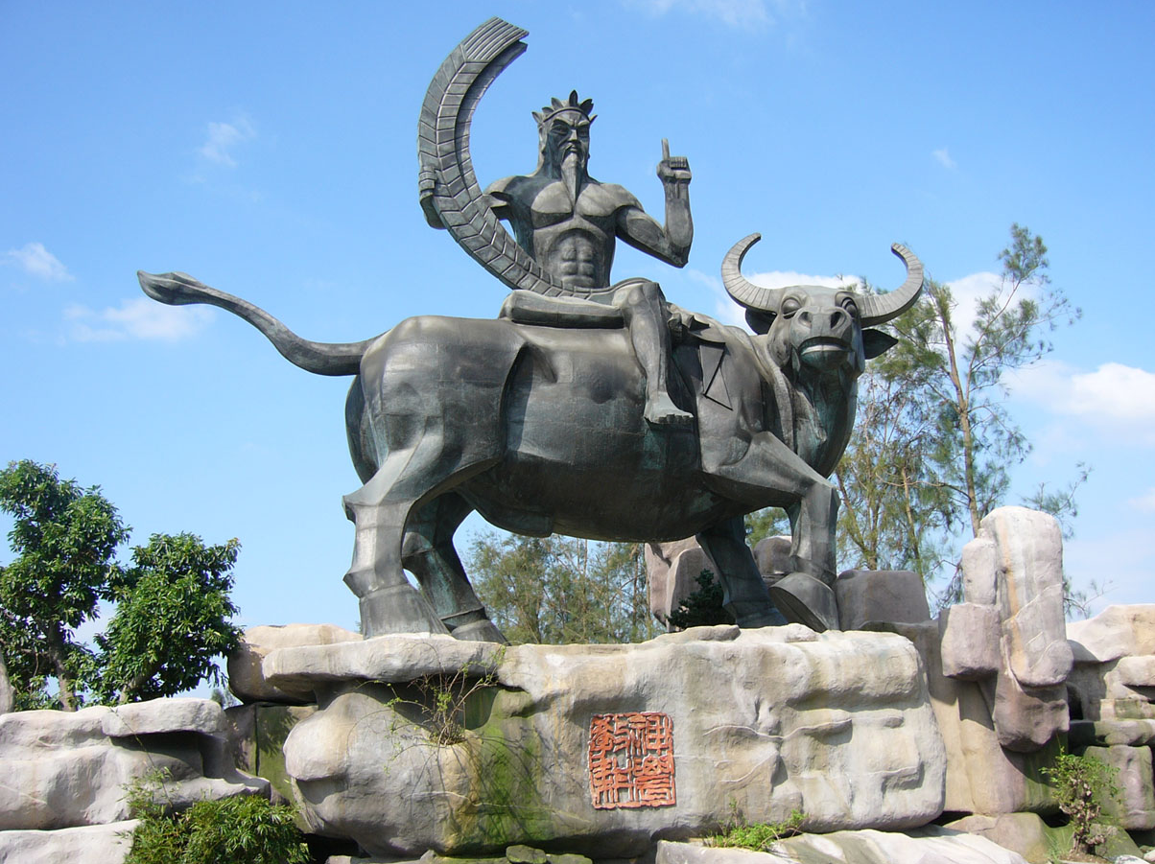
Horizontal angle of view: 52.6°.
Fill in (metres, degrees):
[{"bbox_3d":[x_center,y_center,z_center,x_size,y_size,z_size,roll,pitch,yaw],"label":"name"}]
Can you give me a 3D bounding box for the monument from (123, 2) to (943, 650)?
[{"bbox_3d":[-0.350,-1.361,12.501,8.400,6.990,2.600,2,-17,-6],"label":"monument"}]

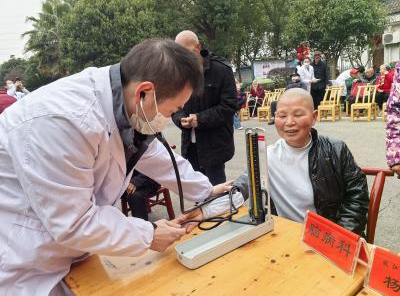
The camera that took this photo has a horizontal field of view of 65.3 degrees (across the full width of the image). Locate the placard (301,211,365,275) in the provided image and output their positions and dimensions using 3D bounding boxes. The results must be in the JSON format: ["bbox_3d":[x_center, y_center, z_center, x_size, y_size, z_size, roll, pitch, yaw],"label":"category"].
[{"bbox_3d":[0.384,0.262,0.905,0.068,0.098,0.205,-11,12,-18],"label":"placard"}]

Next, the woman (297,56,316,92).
[{"bbox_3d":[2.837,-1.526,8.196,0.480,1.600,0.400,-7,12,0],"label":"woman"}]

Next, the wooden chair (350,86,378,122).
[{"bbox_3d":[3.802,-1.031,7.222,0.410,0.800,0.400,-17,15,-40],"label":"wooden chair"}]

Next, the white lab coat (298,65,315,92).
[{"bbox_3d":[2.819,-1.682,8.164,0.470,0.880,0.380,-7,12,0],"label":"white lab coat"}]

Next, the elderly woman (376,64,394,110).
[{"bbox_3d":[4.855,-1.548,8.122,0.660,1.200,0.500,-17,15,-40],"label":"elderly woman"}]

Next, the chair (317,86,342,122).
[{"bbox_3d":[3.244,-1.079,7.781,0.410,0.800,0.400,-17,15,-40],"label":"chair"}]

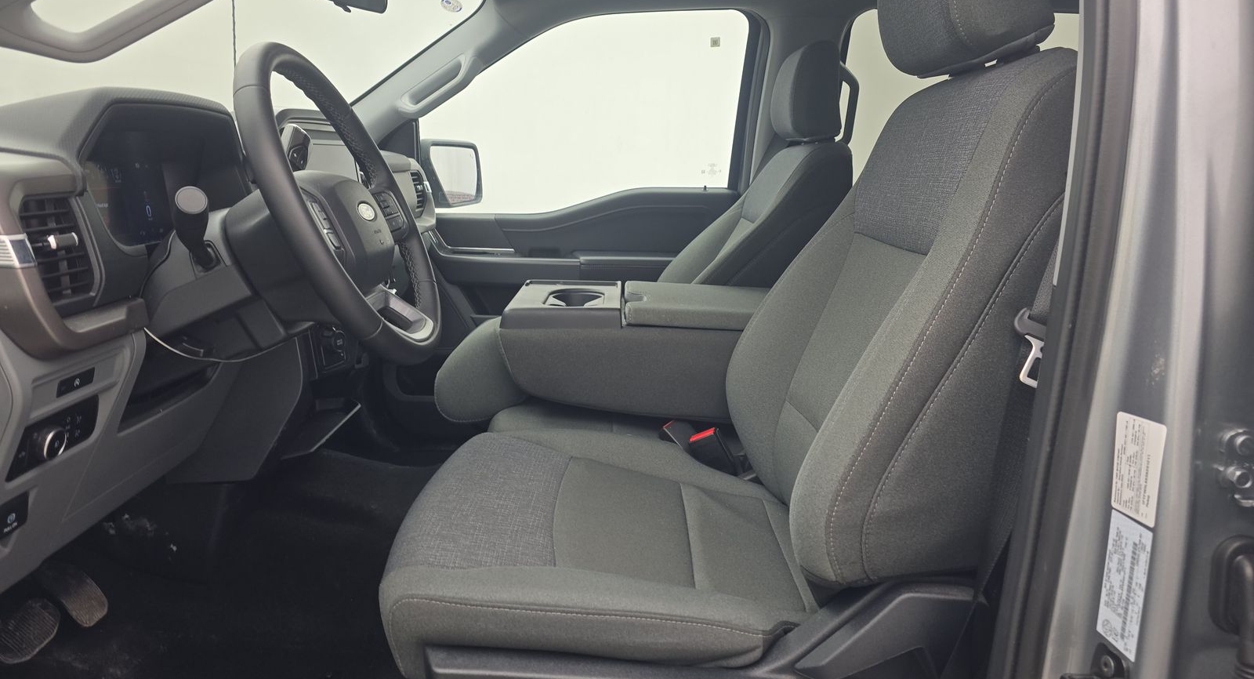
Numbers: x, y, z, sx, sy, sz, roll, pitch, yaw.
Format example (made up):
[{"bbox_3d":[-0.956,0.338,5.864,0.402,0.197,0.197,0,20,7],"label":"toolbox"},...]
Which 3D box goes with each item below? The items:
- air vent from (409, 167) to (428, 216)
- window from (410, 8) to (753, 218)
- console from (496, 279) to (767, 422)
[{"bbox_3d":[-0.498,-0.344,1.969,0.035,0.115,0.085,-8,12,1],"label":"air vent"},{"bbox_3d":[-0.133,-0.558,2.100,0.850,0.505,0.050,0,30,0],"label":"window"},{"bbox_3d":[0.063,0.004,1.401,0.520,0.178,0.300,3,12,-1],"label":"console"}]

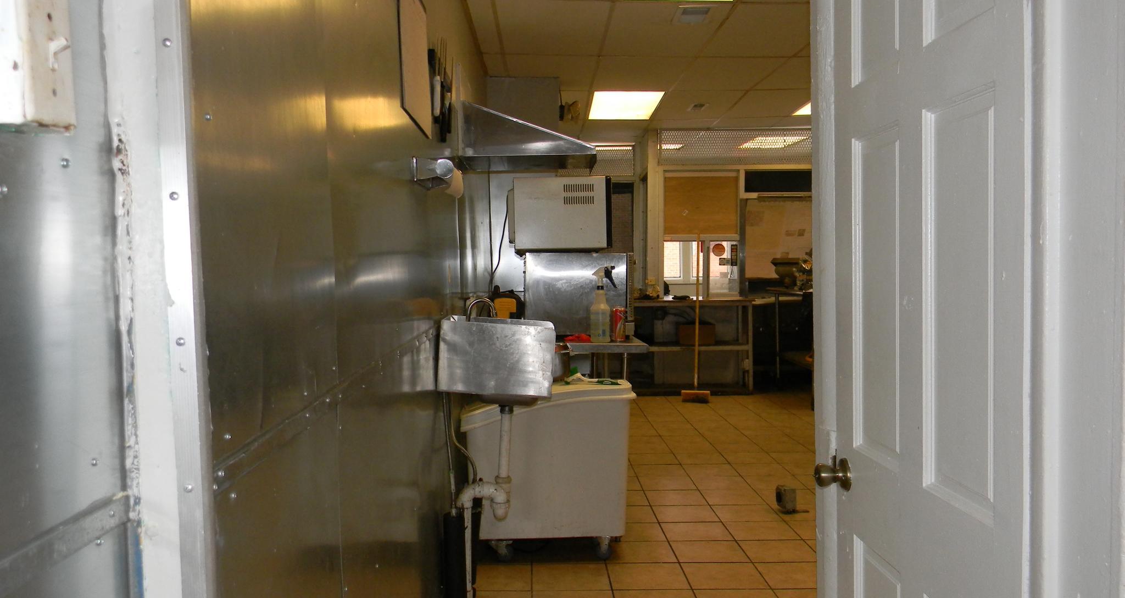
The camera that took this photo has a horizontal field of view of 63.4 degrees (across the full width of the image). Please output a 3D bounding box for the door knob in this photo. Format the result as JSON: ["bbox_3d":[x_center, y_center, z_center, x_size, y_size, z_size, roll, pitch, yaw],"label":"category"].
[{"bbox_3d":[0.543,0.353,1.830,0.063,0.065,0.065,0,2,-2],"label":"door knob"}]

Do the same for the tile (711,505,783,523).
[{"bbox_3d":[0.925,1.087,4.599,0.304,0.010,0.304,0,2,-2],"label":"tile"}]

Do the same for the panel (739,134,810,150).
[{"bbox_3d":[2.298,-1.740,10.084,0.570,0.050,1.180,0,2,-1],"label":"panel"}]

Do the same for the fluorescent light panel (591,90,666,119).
[{"bbox_3d":[0.520,-1.641,7.639,0.570,0.060,1.200,0,2,-2],"label":"fluorescent light panel"}]

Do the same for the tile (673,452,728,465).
[{"bbox_3d":[0.878,1.020,5.763,0.302,0.010,0.302,0,2,-2],"label":"tile"}]

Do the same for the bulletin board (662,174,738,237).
[{"bbox_3d":[1.381,-0.931,9.050,0.750,0.610,0.030,0,2,-2],"label":"bulletin board"}]

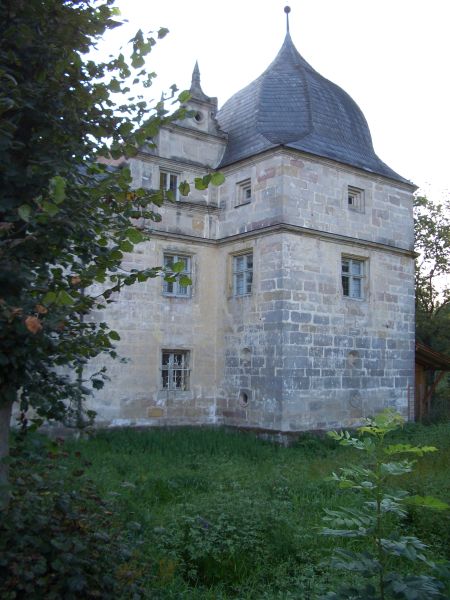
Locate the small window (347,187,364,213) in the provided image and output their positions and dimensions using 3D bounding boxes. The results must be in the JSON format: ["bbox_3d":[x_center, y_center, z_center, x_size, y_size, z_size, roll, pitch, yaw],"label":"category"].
[{"bbox_3d":[4.069,-3.131,18.808,0.768,0.736,0.220,6,-8,-38],"label":"small window"}]

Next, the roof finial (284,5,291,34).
[{"bbox_3d":[2.248,-10.047,21.754,0.240,1.112,0.240,1,-6,0],"label":"roof finial"}]

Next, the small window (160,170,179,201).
[{"bbox_3d":[-1.638,-3.395,17.989,0.656,0.848,0.200,6,-8,-38],"label":"small window"}]

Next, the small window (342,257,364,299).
[{"bbox_3d":[3.948,-0.671,18.496,1.088,1.280,0.200,6,-8,-38],"label":"small window"}]

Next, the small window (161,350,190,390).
[{"bbox_3d":[-1.412,2.059,17.659,1.008,1.152,0.220,6,-8,-38],"label":"small window"}]

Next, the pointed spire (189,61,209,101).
[{"bbox_3d":[-0.847,-6.883,19.026,0.600,1.264,0.500,6,-8,-38],"label":"pointed spire"}]

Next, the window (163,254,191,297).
[{"bbox_3d":[-1.402,-0.716,17.913,0.960,1.280,0.200,6,-8,-38],"label":"window"}]

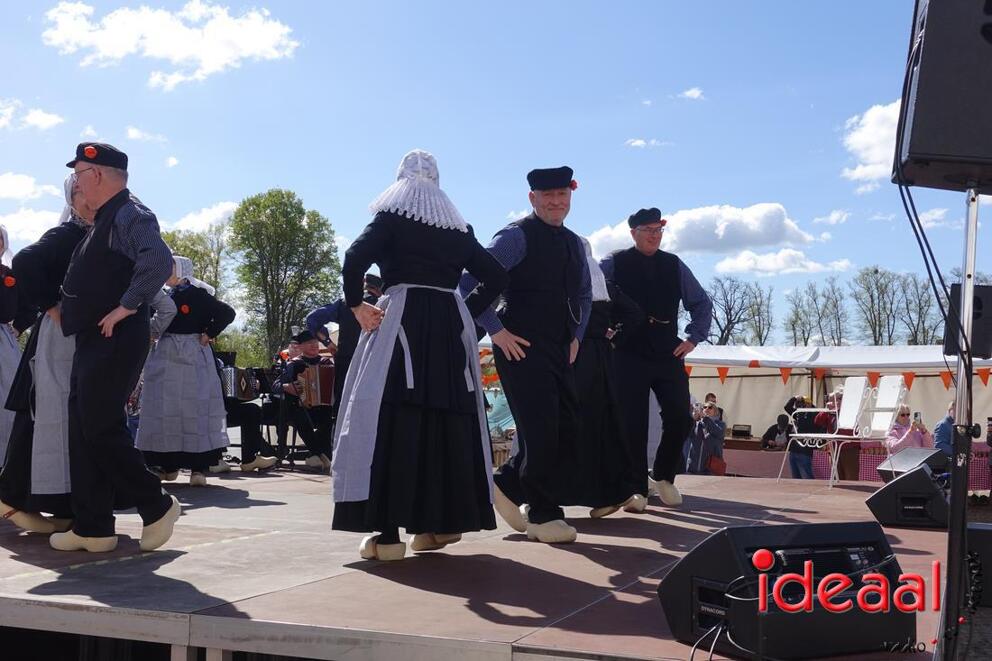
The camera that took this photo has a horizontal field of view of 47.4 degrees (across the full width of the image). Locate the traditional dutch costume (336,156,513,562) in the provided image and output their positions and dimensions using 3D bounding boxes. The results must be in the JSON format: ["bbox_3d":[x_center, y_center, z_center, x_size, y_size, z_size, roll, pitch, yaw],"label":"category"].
[{"bbox_3d":[-0.323,0.097,4.770,0.700,1.680,0.620,2,-4,-21],"label":"traditional dutch costume"}]

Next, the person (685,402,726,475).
[{"bbox_3d":[2.600,1.620,14.000,0.540,1.480,0.500,-1,-4,30],"label":"person"}]

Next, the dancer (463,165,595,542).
[{"bbox_3d":[0.149,0.109,5.350,0.620,1.730,0.500,3,-5,-30],"label":"dancer"}]

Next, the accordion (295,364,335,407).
[{"bbox_3d":[-1.641,0.521,10.500,0.430,0.420,0.240,0,-3,2],"label":"accordion"}]

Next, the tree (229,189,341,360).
[{"bbox_3d":[-10.299,-0.876,55.000,5.600,12.000,5.400,0,-4,0],"label":"tree"}]

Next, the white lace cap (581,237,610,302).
[{"bbox_3d":[0.486,-0.374,6.500,0.400,0.380,0.360,-1,-4,24],"label":"white lace cap"}]

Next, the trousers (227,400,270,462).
[{"bbox_3d":[-2.334,0.885,10.200,0.620,0.620,0.450,-2,-4,38],"label":"trousers"}]

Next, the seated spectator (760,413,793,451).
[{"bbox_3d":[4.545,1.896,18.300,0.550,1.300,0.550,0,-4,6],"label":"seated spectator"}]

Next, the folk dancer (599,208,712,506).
[{"bbox_3d":[0.960,0.170,6.970,0.740,1.810,0.460,0,-3,0],"label":"folk dancer"}]

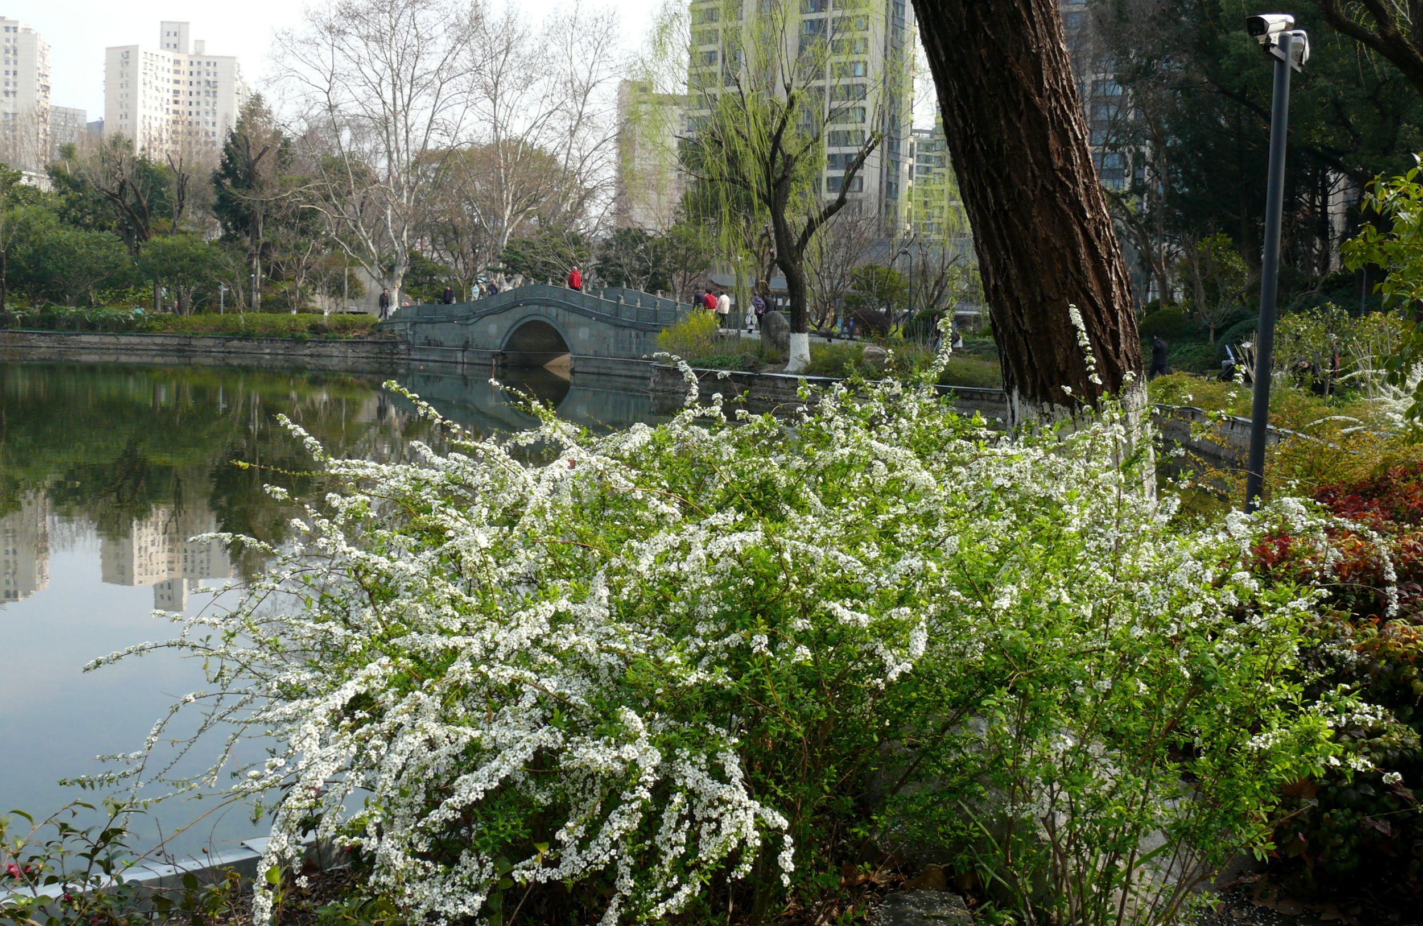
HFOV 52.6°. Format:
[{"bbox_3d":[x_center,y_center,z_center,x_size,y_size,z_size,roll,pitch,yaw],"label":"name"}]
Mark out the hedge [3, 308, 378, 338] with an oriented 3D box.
[{"bbox_3d":[-27.357,-7.423,77.031,19.500,1.250,2.000,1,5,-7],"label":"hedge"}]

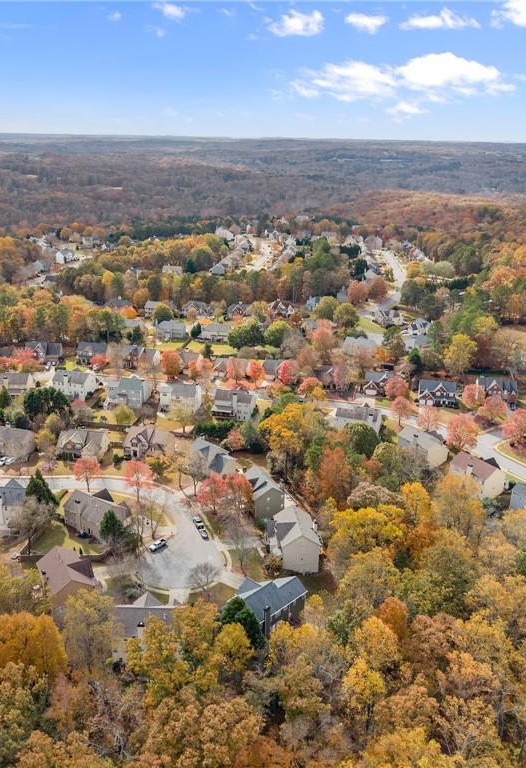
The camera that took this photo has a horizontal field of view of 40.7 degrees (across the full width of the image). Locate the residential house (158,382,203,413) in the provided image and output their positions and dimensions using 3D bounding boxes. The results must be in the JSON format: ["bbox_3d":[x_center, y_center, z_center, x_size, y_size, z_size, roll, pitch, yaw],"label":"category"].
[{"bbox_3d":[-34.810,5.120,298.480,15.200,11.300,10.000,3,19,5],"label":"residential house"}]

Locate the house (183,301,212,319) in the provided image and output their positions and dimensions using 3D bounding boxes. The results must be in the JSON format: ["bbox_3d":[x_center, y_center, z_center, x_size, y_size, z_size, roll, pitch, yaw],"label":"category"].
[{"bbox_3d":[-39.989,-46.419,442.870,16.000,9.200,11.500,2,19,4],"label":"house"}]

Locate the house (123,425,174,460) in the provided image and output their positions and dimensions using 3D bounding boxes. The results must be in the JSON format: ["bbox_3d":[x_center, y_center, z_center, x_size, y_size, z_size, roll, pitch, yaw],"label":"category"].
[{"bbox_3d":[-41.520,19.960,257.880,15.500,10.000,12.000,3,19,5],"label":"house"}]

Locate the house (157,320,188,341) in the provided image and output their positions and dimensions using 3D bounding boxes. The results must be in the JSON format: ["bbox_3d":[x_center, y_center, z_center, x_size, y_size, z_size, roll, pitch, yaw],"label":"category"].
[{"bbox_3d":[-50.080,-30.180,394.140,14.700,8.290,10.820,3,19,6],"label":"house"}]

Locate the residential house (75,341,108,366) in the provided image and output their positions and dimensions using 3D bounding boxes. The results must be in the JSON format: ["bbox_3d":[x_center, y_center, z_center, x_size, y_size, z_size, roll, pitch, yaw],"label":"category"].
[{"bbox_3d":[-82.570,-15.250,345.660,13.440,9.660,11.040,1,19,0],"label":"residential house"}]

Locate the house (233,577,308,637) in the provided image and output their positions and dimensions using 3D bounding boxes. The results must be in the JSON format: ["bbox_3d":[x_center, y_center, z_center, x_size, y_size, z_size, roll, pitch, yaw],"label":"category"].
[{"bbox_3d":[1.170,51.590,169.560,15.500,10.300,12.000,-17,26,-42],"label":"house"}]

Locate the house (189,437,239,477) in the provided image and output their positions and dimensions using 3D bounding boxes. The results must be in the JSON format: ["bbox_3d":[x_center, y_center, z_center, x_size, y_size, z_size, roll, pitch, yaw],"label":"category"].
[{"bbox_3d":[-15.920,23.970,231.830,14.700,9.100,10.500,17,25,38],"label":"house"}]

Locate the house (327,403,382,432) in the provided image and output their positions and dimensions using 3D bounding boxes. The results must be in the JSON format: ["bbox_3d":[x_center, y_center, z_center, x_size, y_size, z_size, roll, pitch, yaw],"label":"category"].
[{"bbox_3d":[37.000,13.940,278.630,17.500,10.200,9.500,6,20,13],"label":"house"}]

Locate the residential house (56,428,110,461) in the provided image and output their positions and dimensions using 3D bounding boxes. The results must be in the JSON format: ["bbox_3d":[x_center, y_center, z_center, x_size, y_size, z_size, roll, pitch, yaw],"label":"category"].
[{"bbox_3d":[-64.980,21.780,257.870,15.800,9.500,11.470,3,19,5],"label":"residential house"}]

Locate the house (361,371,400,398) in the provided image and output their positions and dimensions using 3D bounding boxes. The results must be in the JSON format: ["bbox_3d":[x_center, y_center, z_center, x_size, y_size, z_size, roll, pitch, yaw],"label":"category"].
[{"bbox_3d":[54.492,-0.274,324.566,15.500,9.500,11.500,2,19,4],"label":"house"}]

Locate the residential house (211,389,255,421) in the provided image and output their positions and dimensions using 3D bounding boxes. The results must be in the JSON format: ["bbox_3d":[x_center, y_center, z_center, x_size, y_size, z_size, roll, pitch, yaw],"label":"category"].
[{"bbox_3d":[-11.480,8.250,291.500,15.200,10.800,10.400,5,20,10],"label":"residential house"}]

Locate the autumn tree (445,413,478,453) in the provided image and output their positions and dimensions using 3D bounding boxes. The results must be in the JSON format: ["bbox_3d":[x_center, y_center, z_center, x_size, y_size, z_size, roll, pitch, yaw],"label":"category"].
[{"bbox_3d":[70.100,17.610,248.940,10.300,12.500,10.300,1,19,0],"label":"autumn tree"}]

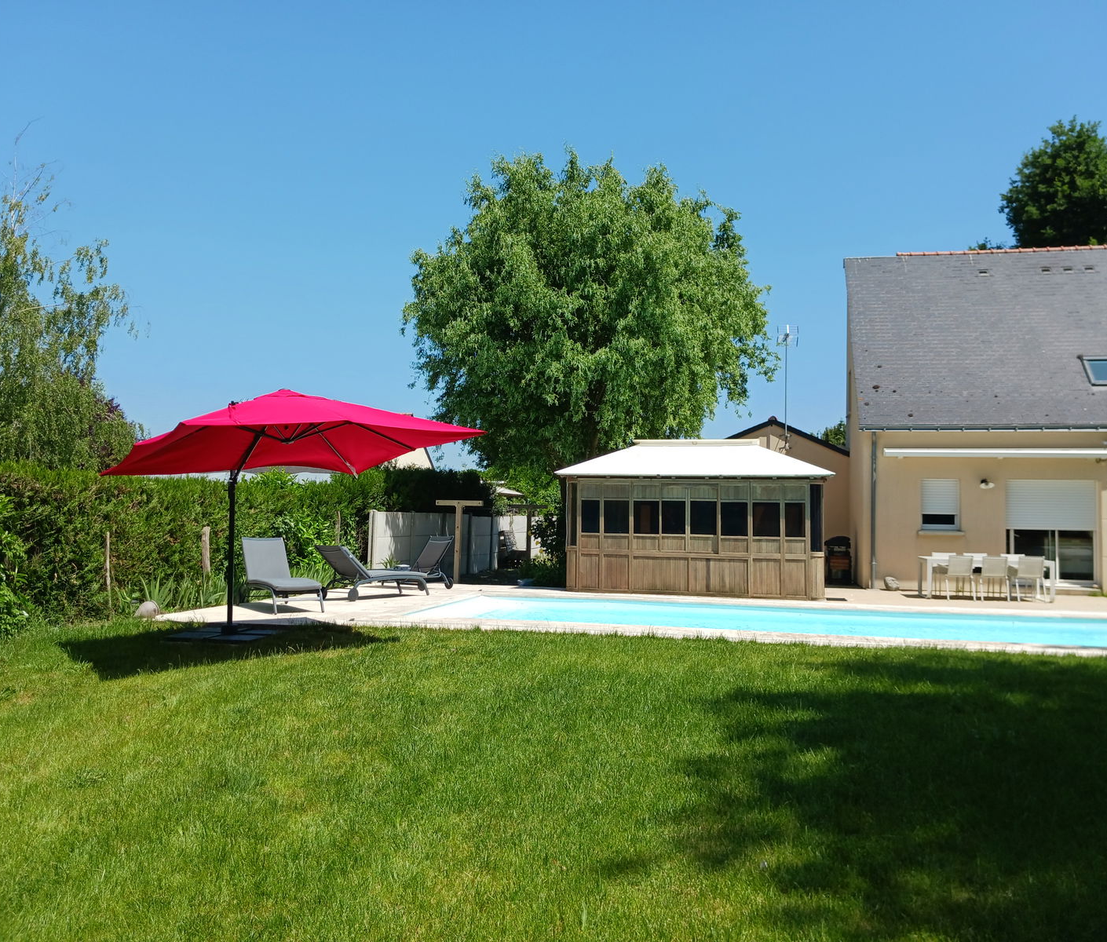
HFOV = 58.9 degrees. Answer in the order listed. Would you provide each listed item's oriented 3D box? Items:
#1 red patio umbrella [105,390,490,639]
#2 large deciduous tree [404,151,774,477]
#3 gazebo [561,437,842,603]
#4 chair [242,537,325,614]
[{"bbox_3d":[-2.950,0.500,10.720,3.100,2.750,3.300,2,-3,-37],"label":"red patio umbrella"},{"bbox_3d":[0.906,-2.594,23.691,8.800,10.174,8.400,1,-2,3],"label":"large deciduous tree"},{"bbox_3d":[2.923,0.847,19.399,5.250,3.020,3.300,0,-2,17],"label":"gazebo"},{"bbox_3d":[-4.094,1.545,14.679,0.700,1.000,1.630,2,-3,-35],"label":"chair"}]

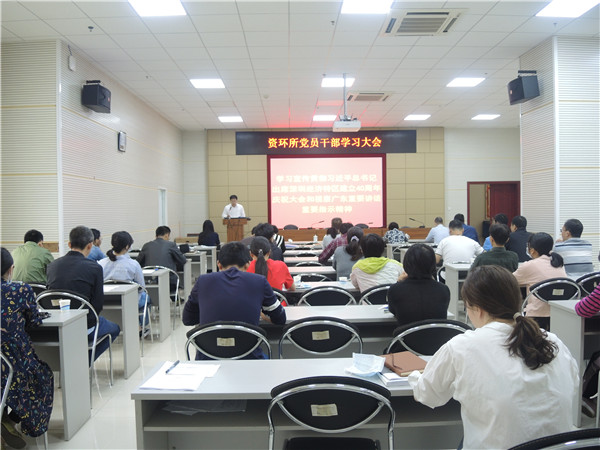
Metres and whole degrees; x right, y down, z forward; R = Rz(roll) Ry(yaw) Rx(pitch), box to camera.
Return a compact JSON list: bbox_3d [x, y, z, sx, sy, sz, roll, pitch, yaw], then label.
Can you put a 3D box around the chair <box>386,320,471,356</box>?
[{"bbox_3d":[0.753,0.956,2.947,0.480,0.860,0.560,-1,2,-1],"label":"chair"}]

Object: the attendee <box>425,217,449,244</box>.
[{"bbox_3d":[2.679,0.461,9.421,0.500,1.240,0.700,-1,2,-5],"label":"attendee"}]

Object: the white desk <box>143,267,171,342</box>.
[{"bbox_3d":[-2.246,0.922,5.550,1.400,0.750,0.450,-1,2,-1],"label":"white desk"}]

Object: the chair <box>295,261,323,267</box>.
[{"bbox_3d":[0.123,0.860,6.504,0.480,0.840,0.550,-1,2,-1],"label":"chair"}]

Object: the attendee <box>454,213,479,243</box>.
[{"bbox_3d":[2.905,0.483,8.774,0.500,1.330,0.780,-1,2,-4],"label":"attendee"}]

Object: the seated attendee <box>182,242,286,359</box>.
[{"bbox_3d":[-0.396,0.730,3.091,0.610,1.270,0.780,-1,2,-1],"label":"seated attendee"}]

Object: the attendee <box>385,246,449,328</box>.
[{"bbox_3d":[0.743,0.730,3.145,0.450,1.240,0.750,-1,2,-1],"label":"attendee"}]

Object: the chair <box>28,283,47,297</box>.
[{"bbox_3d":[-2.238,0.909,4.249,0.500,0.870,0.550,-1,2,-1],"label":"chair"}]

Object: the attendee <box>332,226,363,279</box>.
[{"bbox_3d":[0.548,0.639,5.237,0.470,1.240,0.700,-1,2,-1],"label":"attendee"}]

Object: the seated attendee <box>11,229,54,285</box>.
[{"bbox_3d":[-2.320,0.702,4.306,0.500,1.280,0.780,-1,2,2],"label":"seated attendee"}]

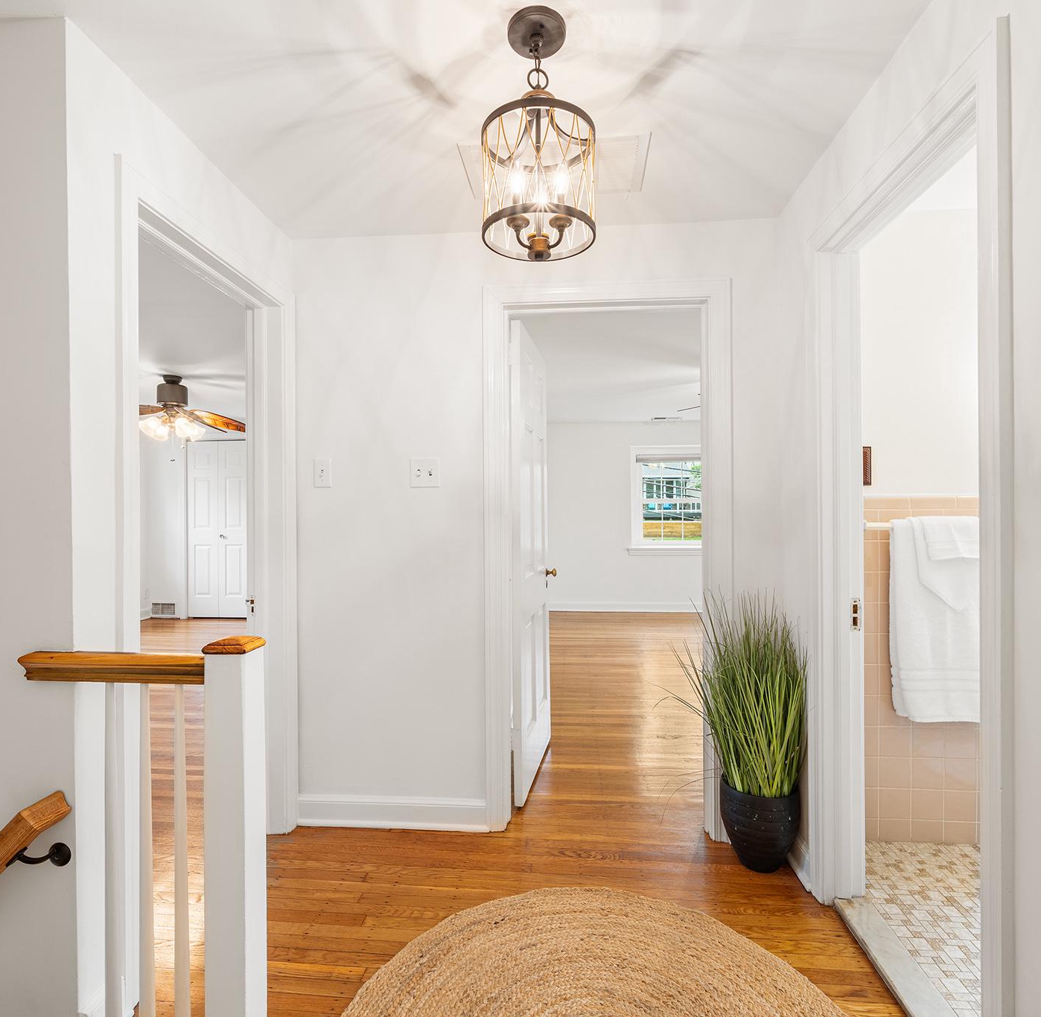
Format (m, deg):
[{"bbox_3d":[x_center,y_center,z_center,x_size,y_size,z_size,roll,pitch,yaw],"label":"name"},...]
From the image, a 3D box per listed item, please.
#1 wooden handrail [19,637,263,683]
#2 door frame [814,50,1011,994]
[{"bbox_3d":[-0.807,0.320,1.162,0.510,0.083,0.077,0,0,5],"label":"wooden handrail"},{"bbox_3d":[0.963,0.202,1.373,0.150,2.122,0.815,0,0,5],"label":"door frame"}]

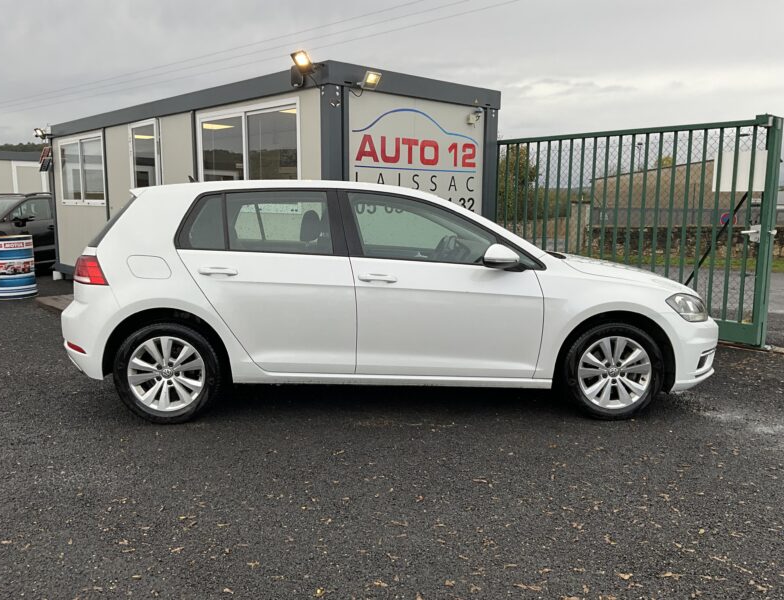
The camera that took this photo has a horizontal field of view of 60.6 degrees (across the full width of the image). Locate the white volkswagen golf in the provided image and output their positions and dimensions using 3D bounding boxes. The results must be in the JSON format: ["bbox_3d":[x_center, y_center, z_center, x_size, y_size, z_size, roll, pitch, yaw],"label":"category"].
[{"bbox_3d":[0.012,-0.116,4.771,4.258,1.470,1.790,0,8,-2],"label":"white volkswagen golf"}]

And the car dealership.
[{"bbox_3d":[-2.376,-1.420,9.803,2.455,2.546,7.918,-8,12,-43],"label":"car dealership"}]

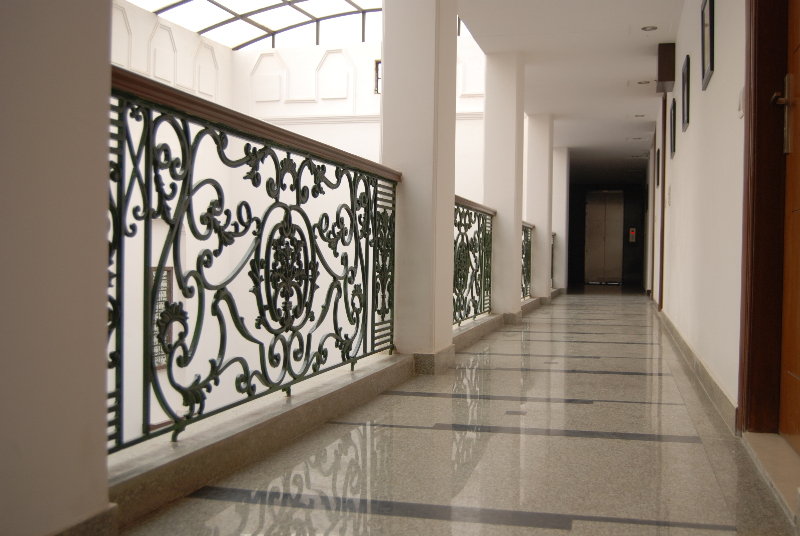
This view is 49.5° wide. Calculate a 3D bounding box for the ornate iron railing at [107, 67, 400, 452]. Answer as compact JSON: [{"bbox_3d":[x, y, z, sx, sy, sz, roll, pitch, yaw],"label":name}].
[{"bbox_3d":[-0.382,-0.012,3.213,0.102,0.942,2.910,1,1,14],"label":"ornate iron railing"}]

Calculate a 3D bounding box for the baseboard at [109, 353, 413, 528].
[{"bbox_3d":[-0.363,0.511,3.165,0.189,0.102,2.820,1,1,14],"label":"baseboard"}]

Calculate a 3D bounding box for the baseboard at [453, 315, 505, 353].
[{"bbox_3d":[0.517,0.484,6.594,0.201,0.102,2.820,1,1,14],"label":"baseboard"}]

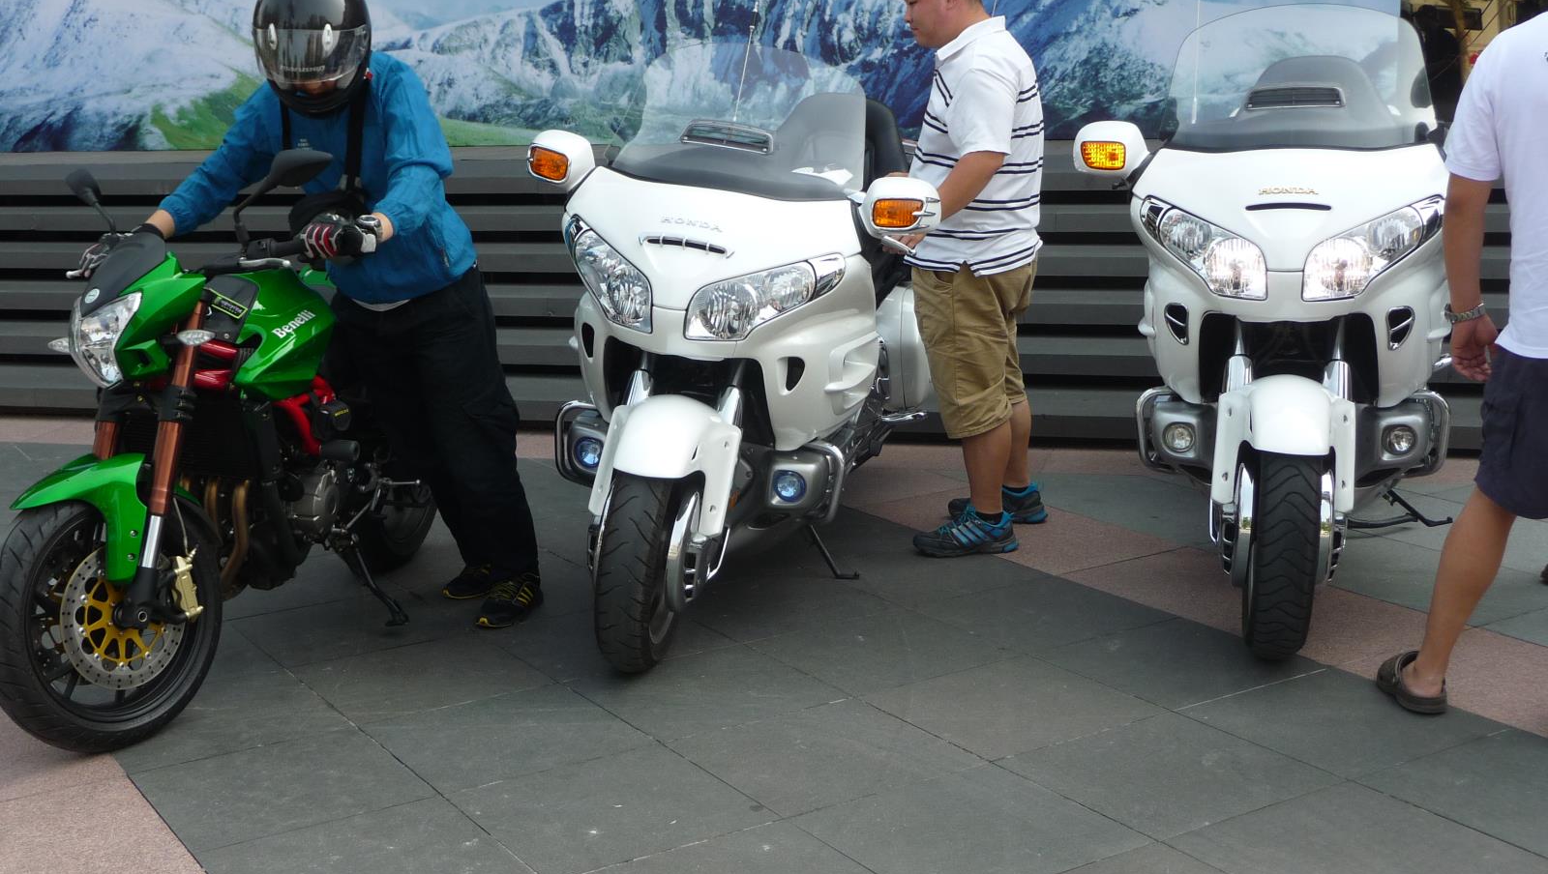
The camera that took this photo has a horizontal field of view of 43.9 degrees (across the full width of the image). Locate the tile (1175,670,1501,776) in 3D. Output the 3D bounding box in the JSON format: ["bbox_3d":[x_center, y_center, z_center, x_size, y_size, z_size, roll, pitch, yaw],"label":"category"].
[{"bbox_3d":[1.217,0.625,4.133,0.500,0.030,0.500,-9,14,-31],"label":"tile"}]

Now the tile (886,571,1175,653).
[{"bbox_3d":[0.696,0.468,4.965,0.500,0.030,0.500,-9,14,-31],"label":"tile"}]

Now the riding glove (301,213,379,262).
[{"bbox_3d":[-0.969,-0.445,4.290,0.110,0.105,0.150,10,16,44],"label":"riding glove"}]

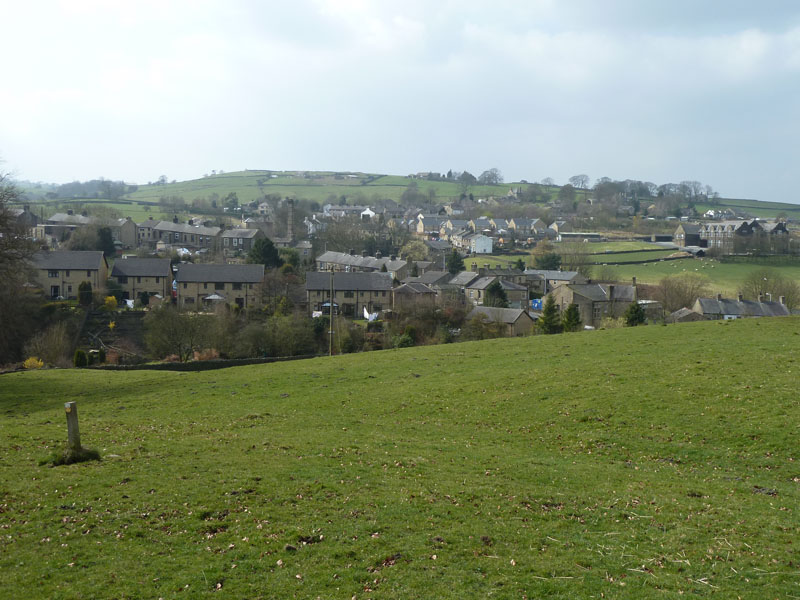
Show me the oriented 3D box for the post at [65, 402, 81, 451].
[{"bbox_3d":[-4.597,1.779,13.000,0.125,0.670,0.125,-4,5,12],"label":"post"}]

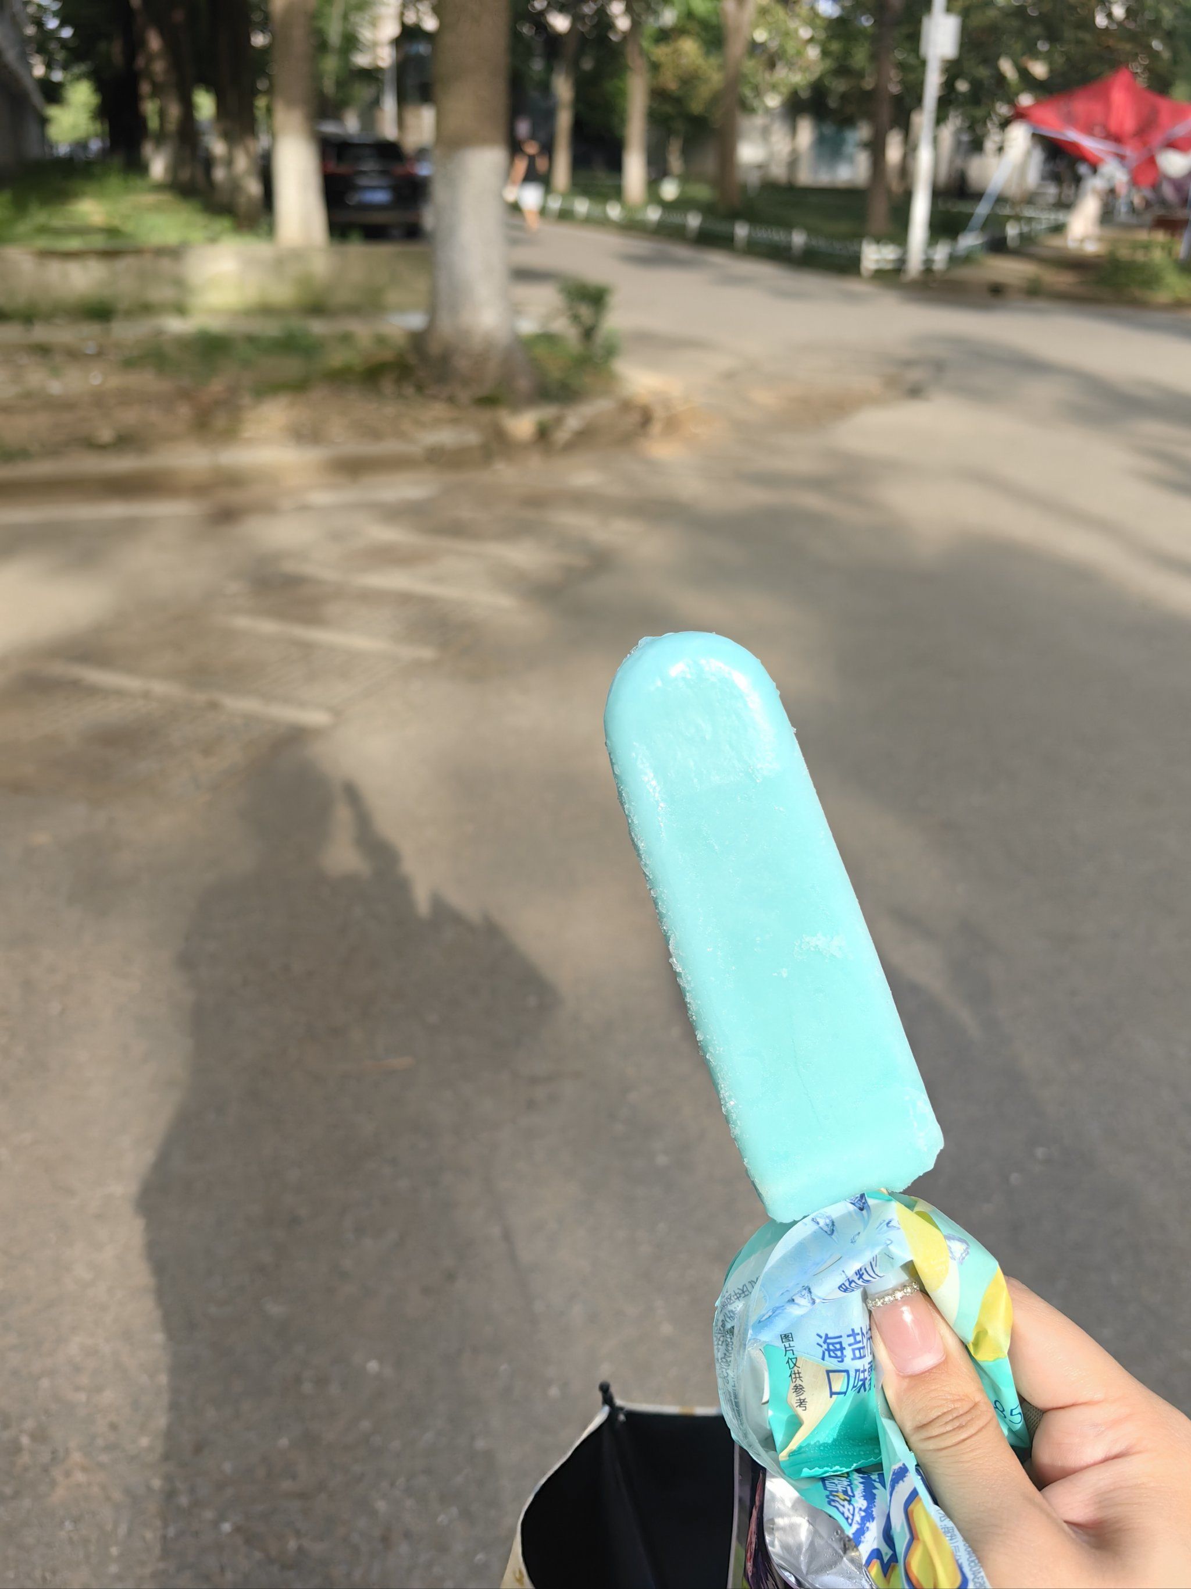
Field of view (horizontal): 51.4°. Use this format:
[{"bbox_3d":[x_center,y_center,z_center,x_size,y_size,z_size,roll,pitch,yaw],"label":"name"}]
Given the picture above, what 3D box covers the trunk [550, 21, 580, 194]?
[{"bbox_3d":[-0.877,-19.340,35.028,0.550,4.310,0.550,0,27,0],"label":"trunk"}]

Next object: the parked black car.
[{"bbox_3d":[-4.706,-11.907,24.110,1.860,1.690,4.620,-9,29,-17],"label":"parked black car"}]

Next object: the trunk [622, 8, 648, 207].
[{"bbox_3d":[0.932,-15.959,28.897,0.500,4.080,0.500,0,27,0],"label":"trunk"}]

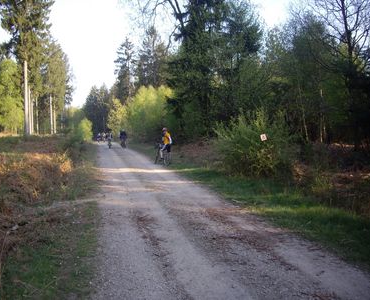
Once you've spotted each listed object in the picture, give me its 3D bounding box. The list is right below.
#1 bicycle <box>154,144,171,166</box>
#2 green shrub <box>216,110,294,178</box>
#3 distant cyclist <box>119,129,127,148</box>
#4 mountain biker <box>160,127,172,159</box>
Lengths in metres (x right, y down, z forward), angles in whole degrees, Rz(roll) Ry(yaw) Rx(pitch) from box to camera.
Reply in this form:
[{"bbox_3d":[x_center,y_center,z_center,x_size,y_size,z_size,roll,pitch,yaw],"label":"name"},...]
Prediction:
[{"bbox_3d":[-1.061,0.212,20.700,0.600,1.060,1.700,-1,3,-30],"label":"bicycle"},{"bbox_3d":[2.517,-0.272,15.900,2.900,2.400,2.700,-1,3,-12],"label":"green shrub"},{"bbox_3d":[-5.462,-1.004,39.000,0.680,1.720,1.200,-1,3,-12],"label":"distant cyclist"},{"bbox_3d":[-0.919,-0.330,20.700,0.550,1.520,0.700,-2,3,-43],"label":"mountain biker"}]

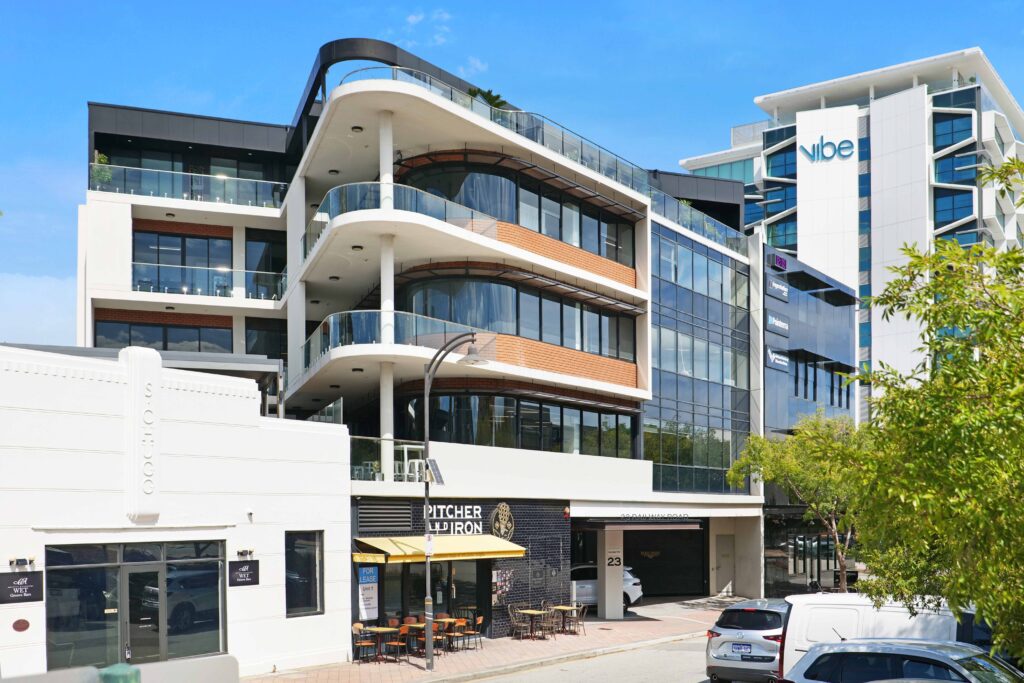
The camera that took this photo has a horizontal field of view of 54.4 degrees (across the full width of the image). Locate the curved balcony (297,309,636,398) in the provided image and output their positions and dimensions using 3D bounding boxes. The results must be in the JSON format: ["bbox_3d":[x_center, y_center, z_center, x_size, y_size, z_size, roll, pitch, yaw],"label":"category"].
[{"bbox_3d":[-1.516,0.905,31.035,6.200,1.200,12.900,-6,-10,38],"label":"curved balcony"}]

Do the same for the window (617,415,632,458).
[{"bbox_3d":[3.955,3.376,35.193,0.100,1.501,1.080,-5,-7,38],"label":"window"}]

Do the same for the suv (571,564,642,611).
[{"bbox_3d":[2.670,9.277,37.700,4.500,1.660,1.850,0,-5,7],"label":"suv"}]

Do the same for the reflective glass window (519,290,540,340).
[{"bbox_3d":[0.534,-0.824,30.400,0.120,1.500,1.100,-3,-4,39],"label":"reflective glass window"}]

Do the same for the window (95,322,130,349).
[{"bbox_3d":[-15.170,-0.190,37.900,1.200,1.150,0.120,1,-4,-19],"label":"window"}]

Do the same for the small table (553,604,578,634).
[{"bbox_3d":[1.545,8.211,29.300,0.660,0.740,0.660,-6,-10,38],"label":"small table"}]

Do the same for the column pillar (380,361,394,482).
[{"bbox_3d":[-3.401,2.221,27.200,0.370,3.330,0.370,0,-3,0],"label":"column pillar"}]

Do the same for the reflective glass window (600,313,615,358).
[{"bbox_3d":[3.298,-0.172,34.347,0.100,1.430,0.996,-5,-7,38],"label":"reflective glass window"}]

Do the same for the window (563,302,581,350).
[{"bbox_3d":[1.864,-0.470,31.190,0.100,1.380,0.980,-6,-10,38],"label":"window"}]

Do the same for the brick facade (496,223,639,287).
[{"bbox_3d":[1.918,-2.717,32.486,0.200,0.780,8.002,-5,-7,38],"label":"brick facade"}]

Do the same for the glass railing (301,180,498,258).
[{"bbox_3d":[-3.675,-3.302,28.033,6.266,1.350,4.529,-1,-3,8],"label":"glass railing"}]

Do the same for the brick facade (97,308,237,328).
[{"bbox_3d":[-13.399,-0.882,38.500,5.050,0.470,0.150,1,-4,-19],"label":"brick facade"}]

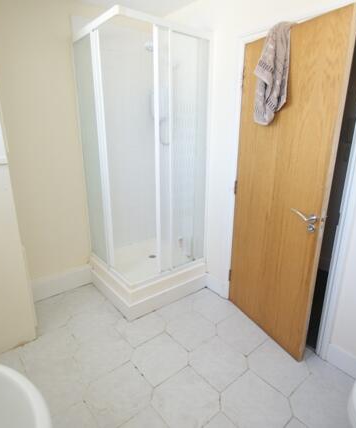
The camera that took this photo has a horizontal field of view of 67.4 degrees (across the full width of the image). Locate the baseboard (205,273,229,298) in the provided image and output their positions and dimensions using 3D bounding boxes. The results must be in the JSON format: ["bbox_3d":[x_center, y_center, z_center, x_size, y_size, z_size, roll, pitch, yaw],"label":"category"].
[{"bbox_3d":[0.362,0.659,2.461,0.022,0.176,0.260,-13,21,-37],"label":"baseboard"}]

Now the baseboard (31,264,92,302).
[{"bbox_3d":[-1.078,0.639,2.473,0.560,0.200,0.022,-13,21,-37],"label":"baseboard"}]

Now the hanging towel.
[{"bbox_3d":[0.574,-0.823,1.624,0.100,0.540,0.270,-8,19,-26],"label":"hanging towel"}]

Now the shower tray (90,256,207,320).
[{"bbox_3d":[-0.288,0.568,2.596,0.823,0.270,0.779,-13,21,-37],"label":"shower tray"}]

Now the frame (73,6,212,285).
[{"bbox_3d":[-0.283,-0.477,2.309,0.788,1.852,0.744,-13,21,-37],"label":"frame"}]

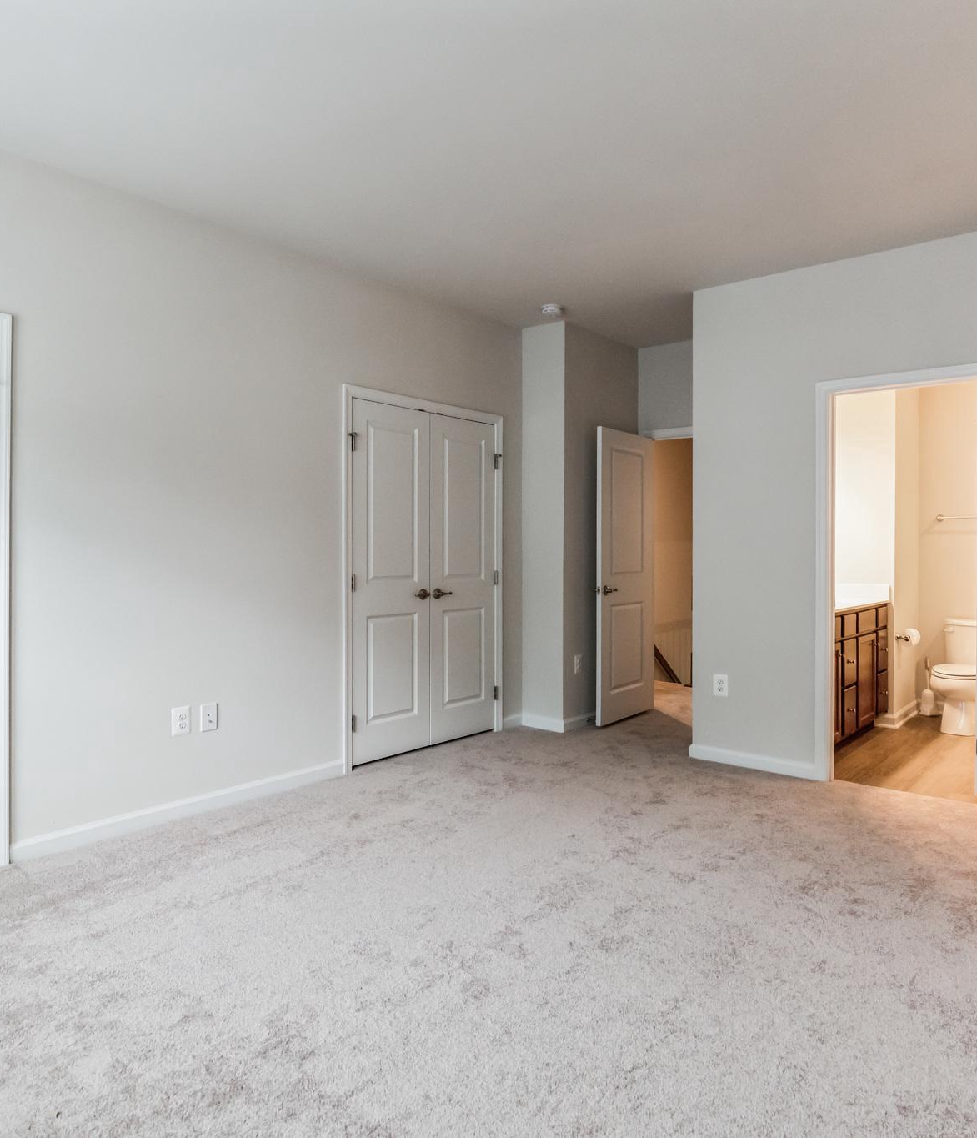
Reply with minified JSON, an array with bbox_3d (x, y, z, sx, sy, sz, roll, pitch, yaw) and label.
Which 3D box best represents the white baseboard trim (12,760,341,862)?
[{"bbox_3d":[-1.309,1.086,3.513,0.018,0.085,1.576,1,1,42],"label":"white baseboard trim"}]

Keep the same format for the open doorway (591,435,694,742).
[{"bbox_3d":[1.287,0.029,5.217,0.840,2.100,0.840,1,1,38],"label":"open doorway"}]

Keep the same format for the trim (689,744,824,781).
[{"bbox_3d":[1.464,1.078,4.247,0.708,0.085,0.018,1,1,38],"label":"trim"}]

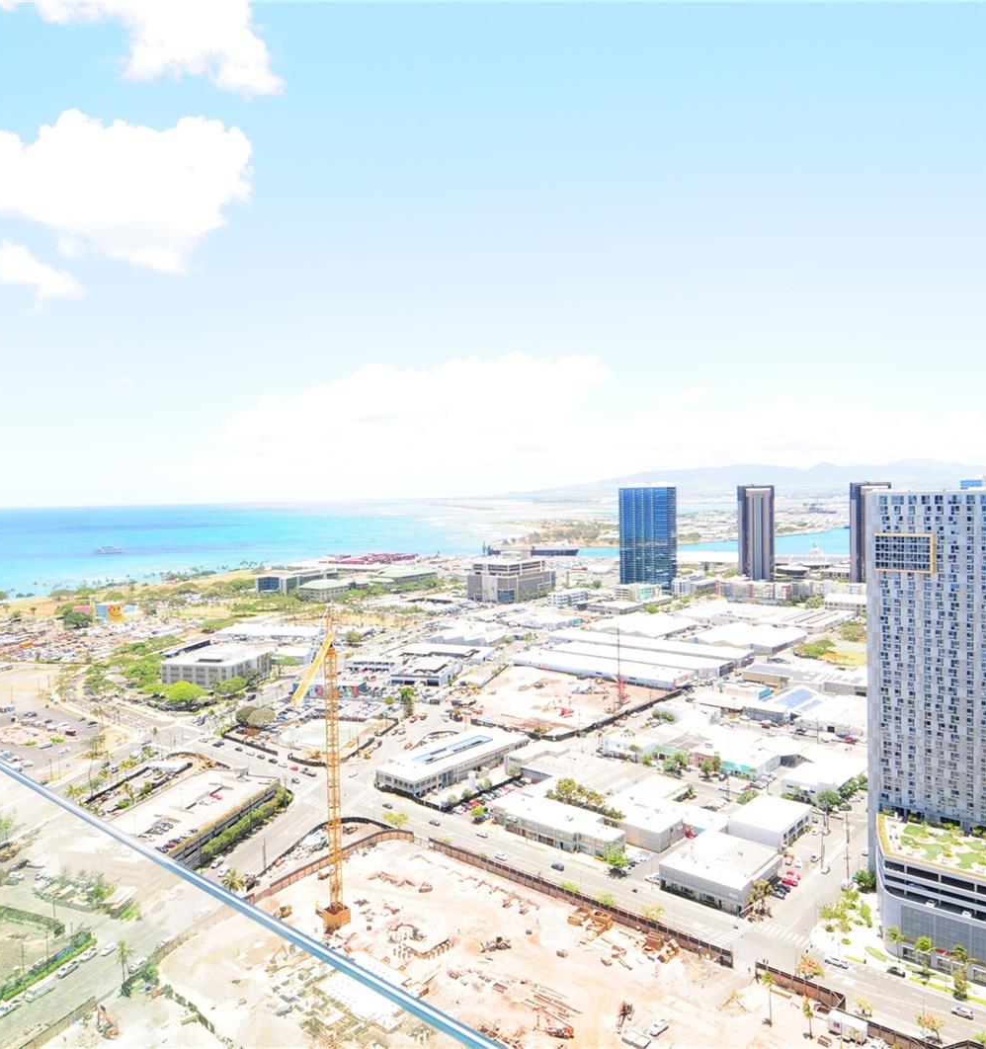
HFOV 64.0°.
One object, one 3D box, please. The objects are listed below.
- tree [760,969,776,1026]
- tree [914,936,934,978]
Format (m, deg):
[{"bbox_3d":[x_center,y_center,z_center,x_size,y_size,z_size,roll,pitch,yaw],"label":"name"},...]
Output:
[{"bbox_3d":[62.978,107.928,179.679,3.200,13.200,3.200,-1,2,0],"label":"tree"},{"bbox_3d":[102.810,102.880,188.010,4.700,10.370,4.700,1,3,41],"label":"tree"}]

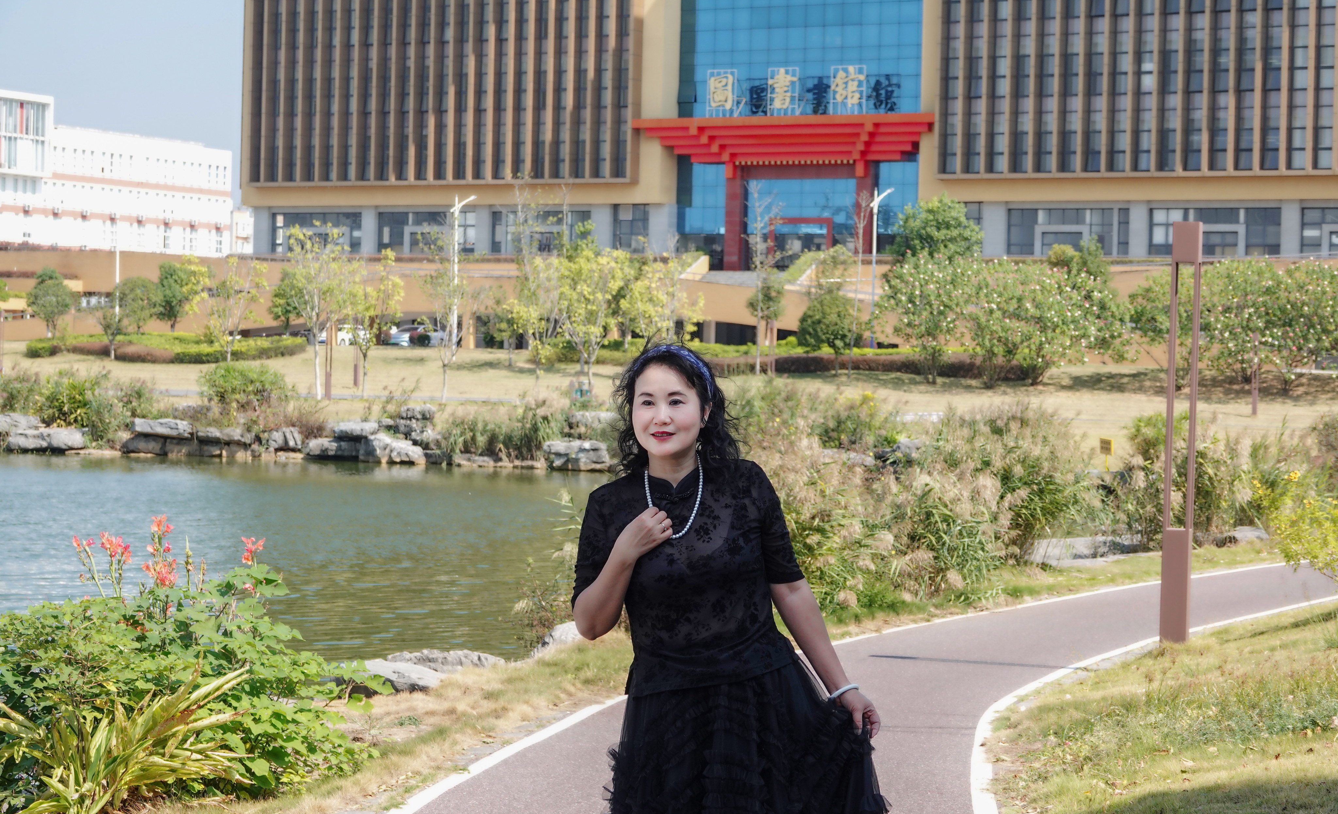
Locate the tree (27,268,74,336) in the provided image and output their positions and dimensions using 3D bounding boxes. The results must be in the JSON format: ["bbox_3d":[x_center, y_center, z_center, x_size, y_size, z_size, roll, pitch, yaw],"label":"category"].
[{"bbox_3d":[-33.497,-5.522,155.000,2.718,4.134,2.718,1,1,0],"label":"tree"}]

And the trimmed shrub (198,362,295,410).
[{"bbox_3d":[-11.377,-0.549,77.000,2.540,1.310,2.410,1,1,-8],"label":"trimmed shrub"}]

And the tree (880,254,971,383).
[{"bbox_3d":[11.120,-3.829,124.000,3.910,5.610,3.710,1,1,5],"label":"tree"}]

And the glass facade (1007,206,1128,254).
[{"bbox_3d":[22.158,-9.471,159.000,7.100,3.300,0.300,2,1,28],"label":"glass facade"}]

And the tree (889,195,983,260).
[{"bbox_3d":[11.946,-5.940,128.000,4.200,7.100,4.100,1,1,0],"label":"tree"}]

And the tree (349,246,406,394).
[{"bbox_3d":[-8.607,-2.440,84.000,1.680,4.350,1.600,1,1,-6],"label":"tree"}]

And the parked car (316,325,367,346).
[{"bbox_3d":[-19.804,-4.228,175.009,1.800,1.520,4.500,2,1,28],"label":"parked car"}]

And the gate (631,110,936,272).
[{"bbox_3d":[7.498,-12.615,171.312,19.800,9.140,4.600,2,1,28],"label":"gate"}]

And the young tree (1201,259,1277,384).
[{"bbox_3d":[23.098,-3.433,116.000,3.094,5.086,3.094,1,1,0],"label":"young tree"}]

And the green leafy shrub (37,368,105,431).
[{"bbox_3d":[-12.630,-0.166,60.500,1.450,1.250,1.400,1,1,0],"label":"green leafy shrub"}]

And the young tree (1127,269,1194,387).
[{"bbox_3d":[18.123,-2.897,105.000,2.600,4.400,2.600,1,1,0],"label":"young tree"}]

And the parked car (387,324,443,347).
[{"bbox_3d":[-15.106,-4.076,170.000,1.840,1.500,4.700,2,1,29],"label":"parked car"}]

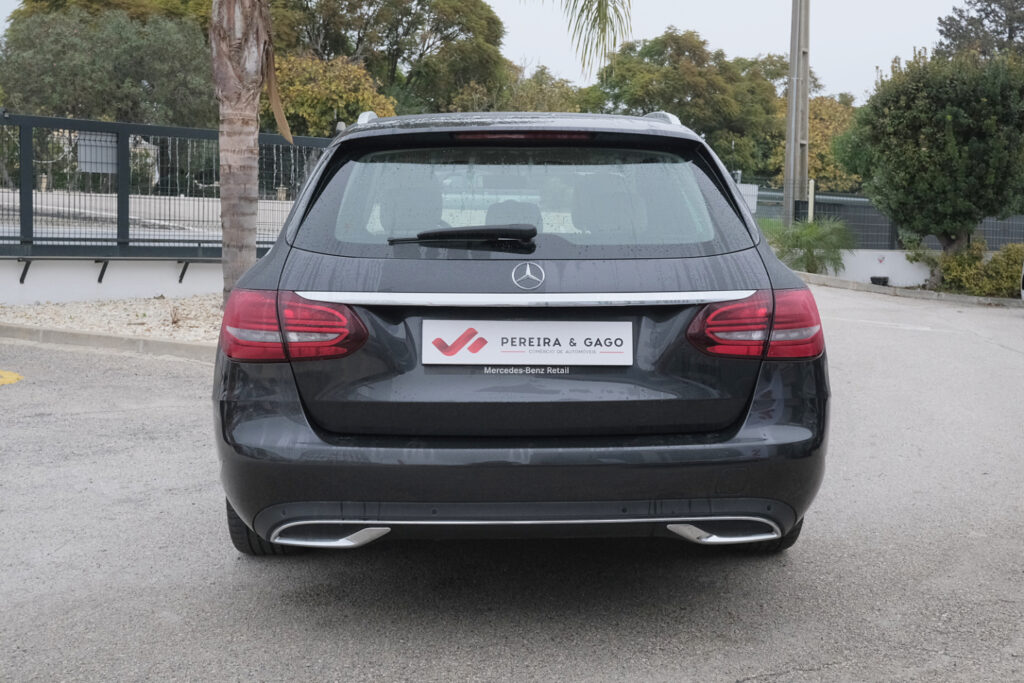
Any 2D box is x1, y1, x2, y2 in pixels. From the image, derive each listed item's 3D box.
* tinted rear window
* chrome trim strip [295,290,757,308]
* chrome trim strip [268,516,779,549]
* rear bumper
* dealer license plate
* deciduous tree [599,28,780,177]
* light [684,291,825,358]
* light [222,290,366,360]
[{"bbox_3d":[0.028,-0.347,3.242,1.220,0.120,0.450,0,48,-3],"label":"tinted rear window"},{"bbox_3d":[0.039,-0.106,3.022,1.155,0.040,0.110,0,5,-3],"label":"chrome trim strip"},{"bbox_3d":[0.041,0.467,3.042,1.290,0.080,0.160,0,5,-3],"label":"chrome trim strip"},{"bbox_3d":[0.031,0.249,3.234,1.760,0.470,0.580,0,5,-3],"label":"rear bumper"},{"bbox_3d":[0.040,0.000,3.022,0.520,0.110,0.015,0,-10,-3],"label":"dealer license plate"},{"bbox_3d":[4.850,-5.068,32.683,5.800,6.500,5.500,0,5,0],"label":"deciduous tree"},{"bbox_3d":[0.632,-0.054,3.196,0.410,0.190,0.280,0,5,-3],"label":"light"},{"bbox_3d":[-0.567,-0.049,3.139,0.410,0.190,0.280,0,5,-3],"label":"light"}]

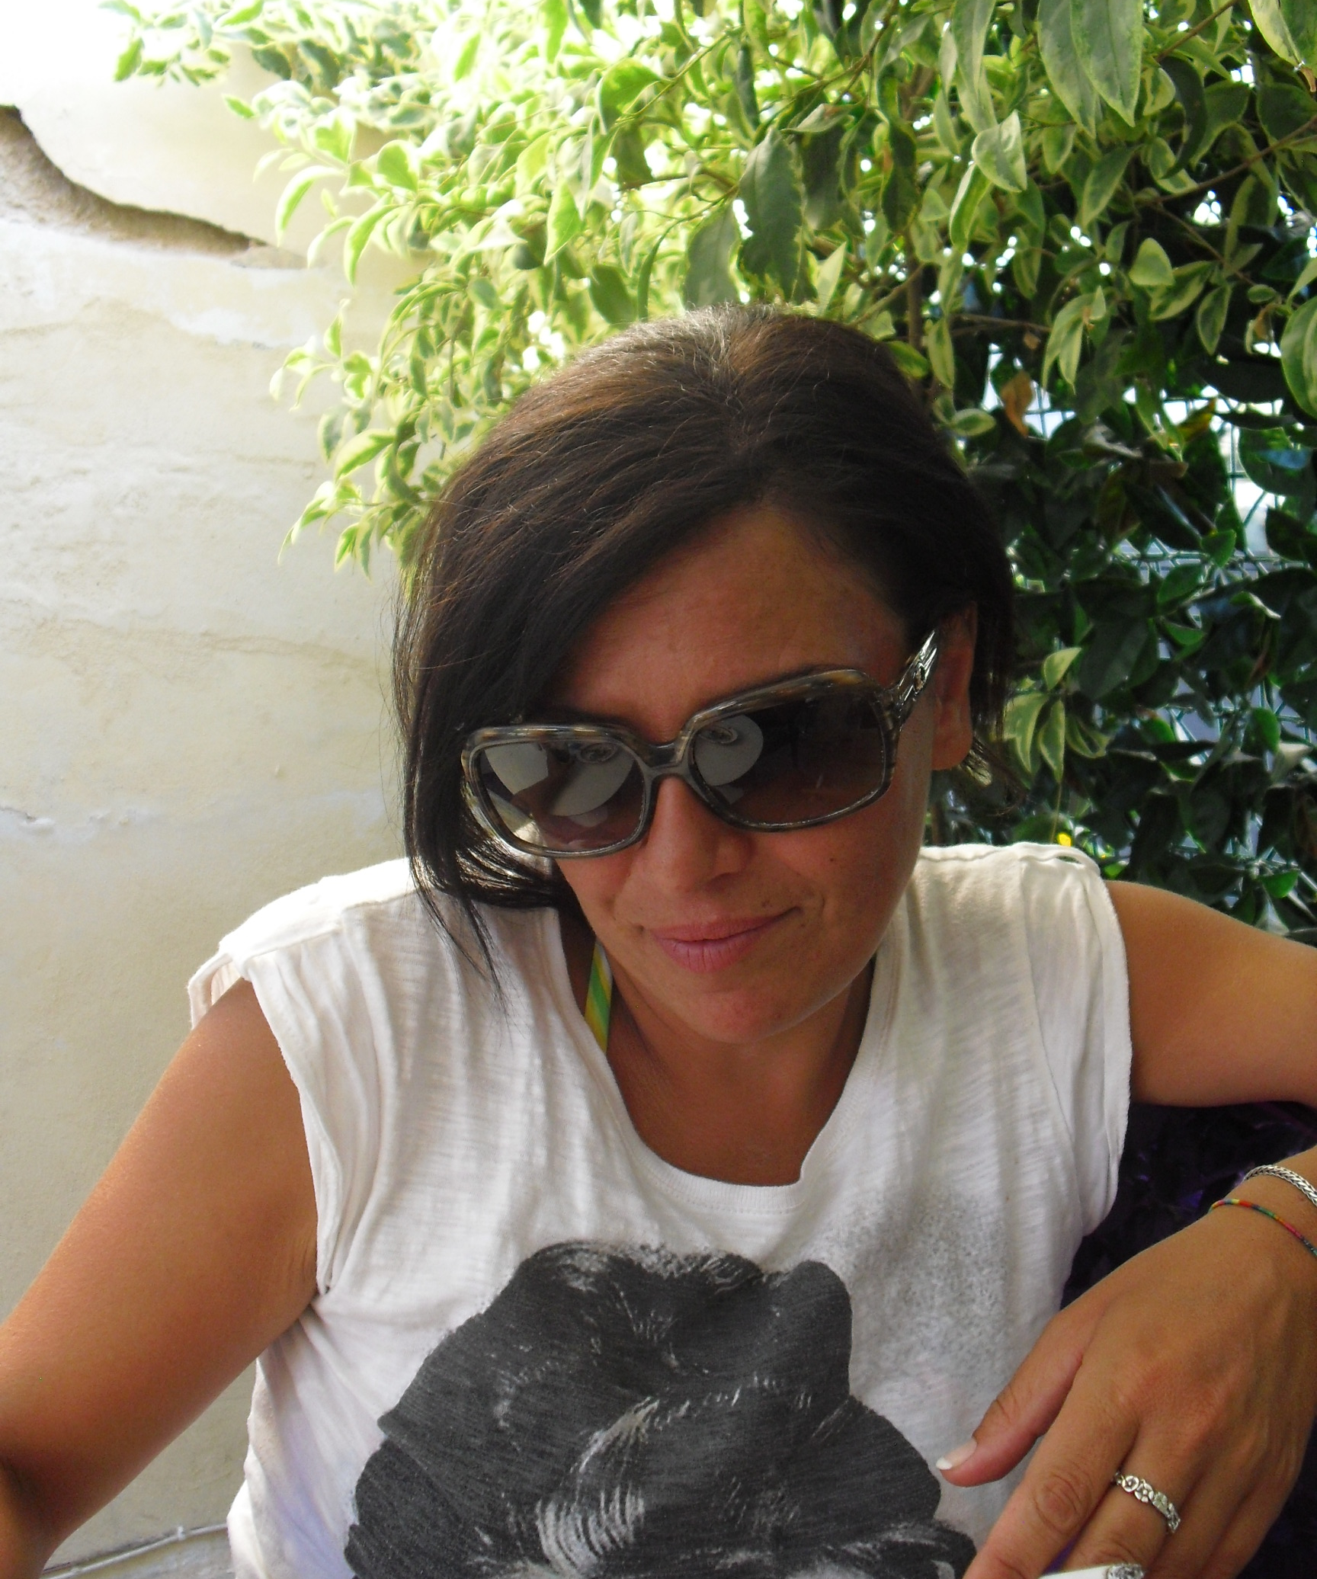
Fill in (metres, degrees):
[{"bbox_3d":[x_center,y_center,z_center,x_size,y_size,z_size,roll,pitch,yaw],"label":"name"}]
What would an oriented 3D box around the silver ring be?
[{"bbox_3d":[0.137,0.200,0.513,0.020,0.004,0.020,31,-25,23],"label":"silver ring"}]

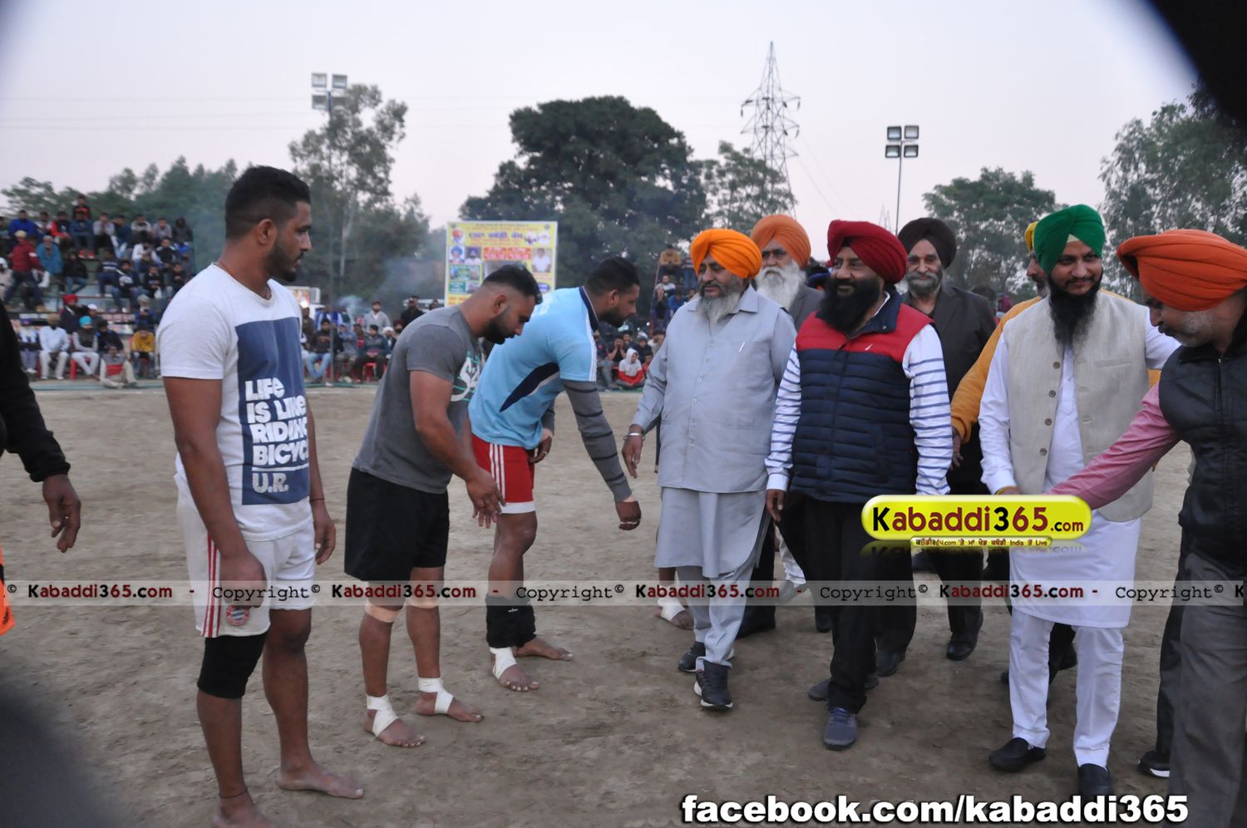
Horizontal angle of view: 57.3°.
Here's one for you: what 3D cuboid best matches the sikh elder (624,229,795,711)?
[{"bbox_3d":[0.337,0.188,4.310,0.600,1.730,0.450,3,7,20],"label":"sikh elder"}]

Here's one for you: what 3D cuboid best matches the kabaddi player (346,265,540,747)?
[{"bbox_3d":[-0.627,0.294,3.959,0.640,1.580,0.500,4,7,27],"label":"kabaddi player"}]

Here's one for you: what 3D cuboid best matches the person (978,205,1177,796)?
[{"bbox_3d":[1.441,0.245,3.652,0.600,1.790,0.430,5,8,33],"label":"person"}]

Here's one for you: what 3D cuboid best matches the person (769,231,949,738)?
[{"bbox_3d":[0.835,0.208,4.050,0.610,1.760,0.480,4,7,28],"label":"person"}]

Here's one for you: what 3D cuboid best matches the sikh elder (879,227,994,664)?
[{"bbox_3d":[1.246,0.124,4.644,0.580,1.800,0.440,4,7,25],"label":"sikh elder"}]

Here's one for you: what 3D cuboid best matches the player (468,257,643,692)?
[{"bbox_3d":[-0.264,0.213,4.524,0.660,1.620,0.490,3,7,23],"label":"player"}]

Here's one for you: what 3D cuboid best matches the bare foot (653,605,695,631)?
[{"bbox_3d":[0.230,0.906,5.237,0.100,0.090,0.260,-5,9,-41],"label":"bare foot"}]

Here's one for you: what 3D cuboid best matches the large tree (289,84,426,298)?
[{"bbox_3d":[-14.142,-10.465,60.530,7.170,13.780,6.660,1,4,0],"label":"large tree"}]

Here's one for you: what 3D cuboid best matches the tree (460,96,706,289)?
[{"bbox_3d":[-2.184,-9.680,58.501,12.470,13.000,11.630,1,4,0],"label":"tree"}]

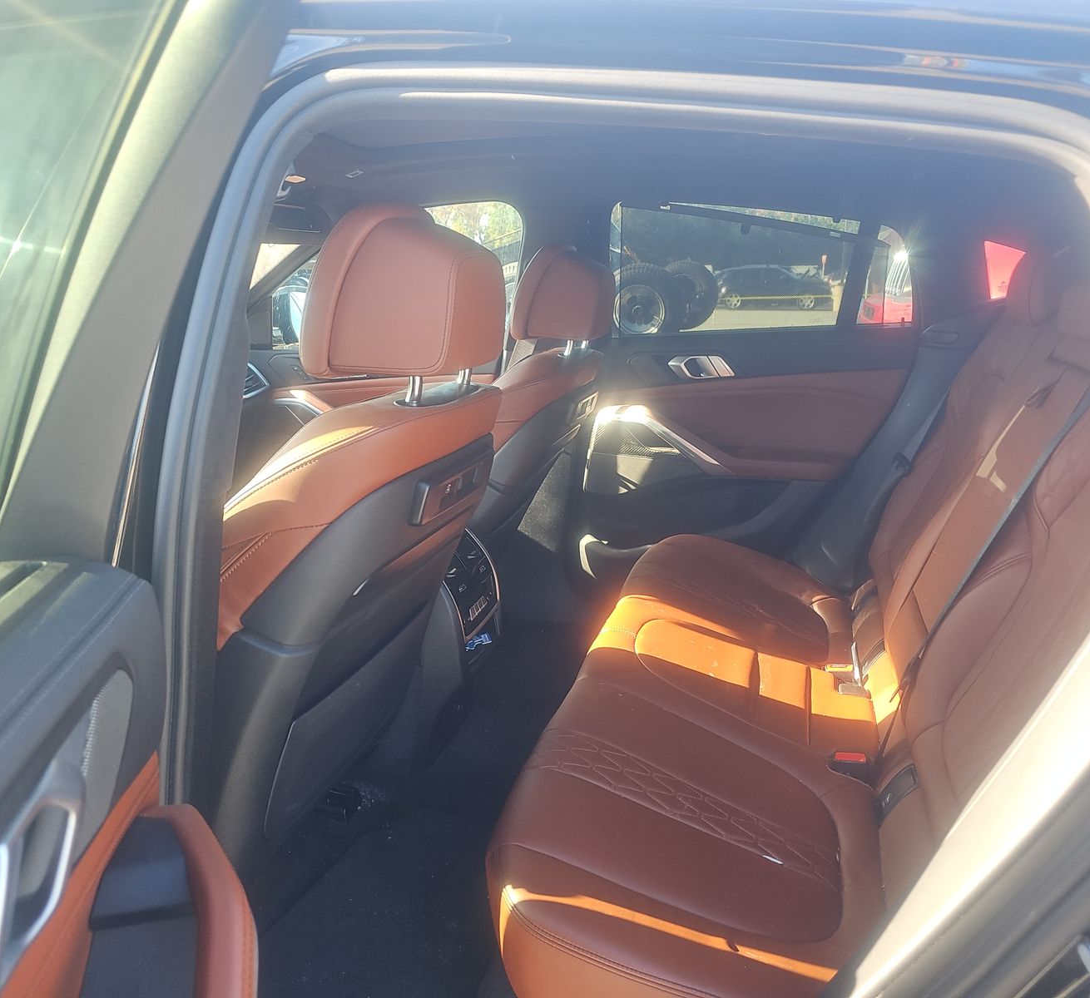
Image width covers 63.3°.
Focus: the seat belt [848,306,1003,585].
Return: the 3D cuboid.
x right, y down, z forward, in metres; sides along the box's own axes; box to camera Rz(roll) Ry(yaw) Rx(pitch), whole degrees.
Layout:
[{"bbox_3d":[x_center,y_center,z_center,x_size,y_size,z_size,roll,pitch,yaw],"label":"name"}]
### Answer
[{"bbox_3d":[0.809,-0.094,1.885,0.260,0.620,0.120,3,13,14],"label":"seat belt"}]

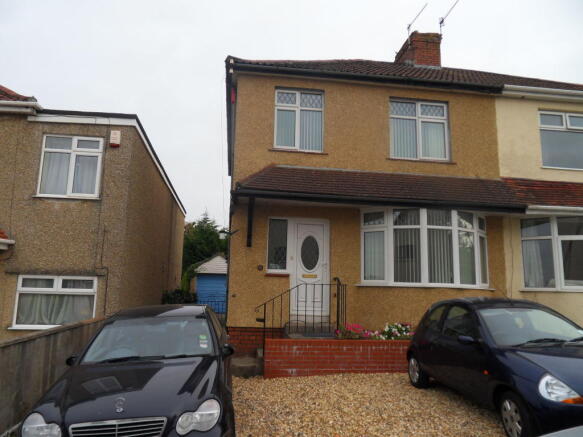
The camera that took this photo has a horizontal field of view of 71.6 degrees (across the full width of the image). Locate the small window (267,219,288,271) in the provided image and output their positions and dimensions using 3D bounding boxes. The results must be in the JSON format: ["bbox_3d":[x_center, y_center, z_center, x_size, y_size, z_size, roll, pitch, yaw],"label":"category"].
[{"bbox_3d":[-0.284,0.550,8.353,0.454,1.139,0.090,3,-9,-9],"label":"small window"}]

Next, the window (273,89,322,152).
[{"bbox_3d":[0.169,-2.136,8.854,1.081,1.361,0.110,3,-9,-9],"label":"window"}]

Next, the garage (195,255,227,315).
[{"bbox_3d":[-4.161,3.786,23.027,2.750,2.980,4.400,3,-9,-9],"label":"garage"}]

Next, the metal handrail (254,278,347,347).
[{"bbox_3d":[0.163,1.787,7.659,1.720,1.260,0.600,3,-9,-9],"label":"metal handrail"}]

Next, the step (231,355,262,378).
[{"bbox_3d":[-0.904,2.789,7.557,0.670,0.210,0.650,3,-9,-9],"label":"step"}]

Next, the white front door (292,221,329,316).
[{"bbox_3d":[0.387,1.011,8.394,0.850,1.997,0.100,3,-9,-9],"label":"white front door"}]

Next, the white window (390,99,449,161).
[{"bbox_3d":[2.947,-2.022,9.288,1.411,1.370,0.110,3,-9,-9],"label":"white window"}]

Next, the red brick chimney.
[{"bbox_3d":[4.391,-5.433,13.989,0.980,1.243,1.440,3,-9,-9],"label":"red brick chimney"}]

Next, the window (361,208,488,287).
[{"bbox_3d":[2.980,0.645,8.566,2.978,1.667,0.620,3,-9,-9],"label":"window"}]

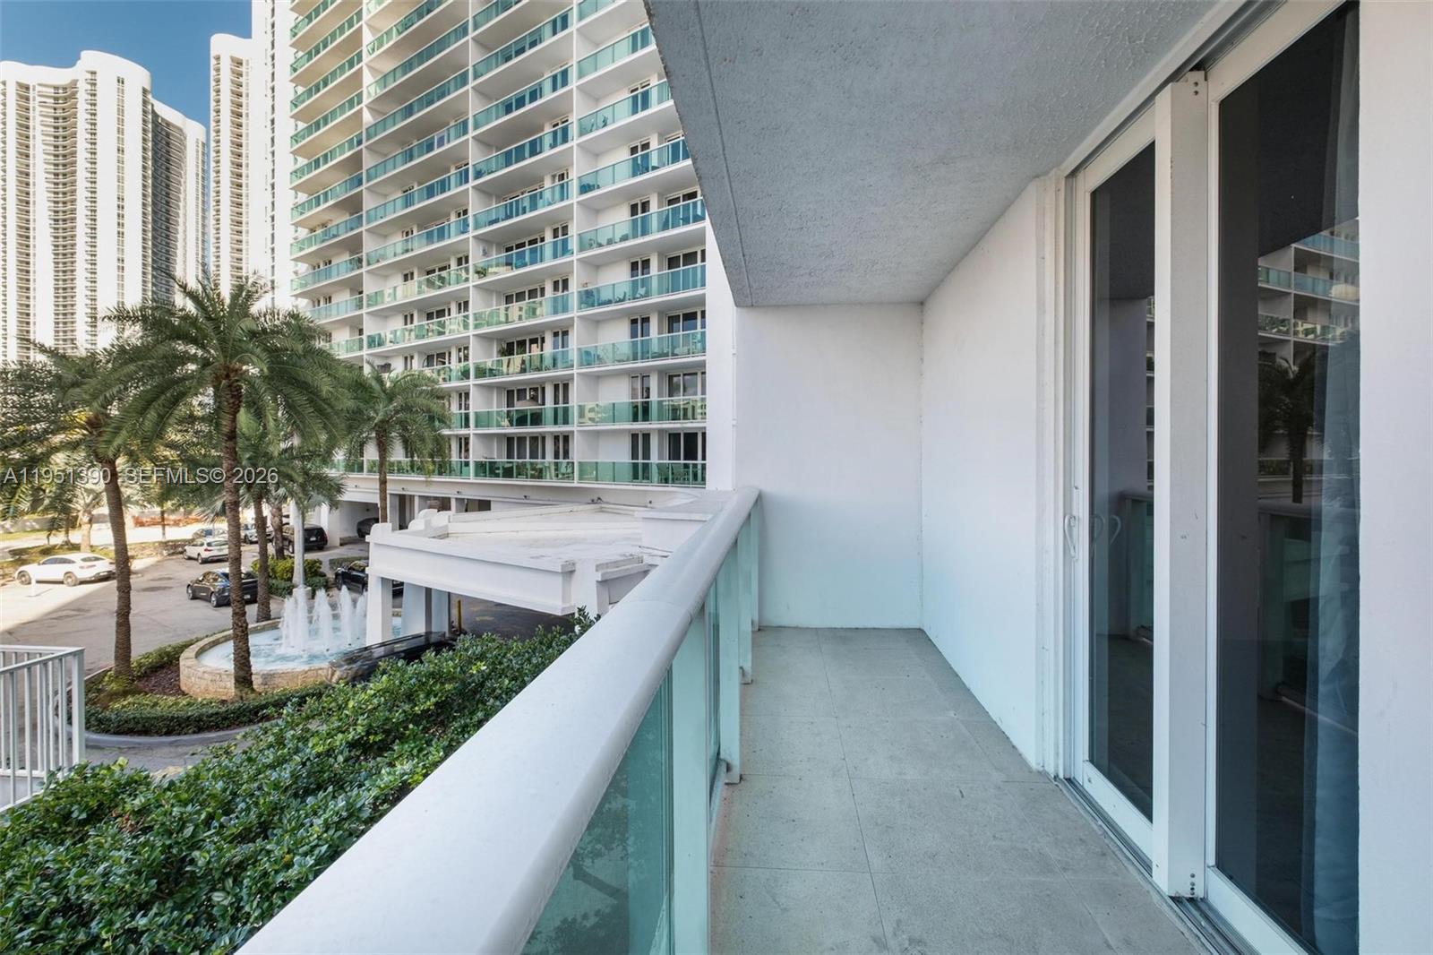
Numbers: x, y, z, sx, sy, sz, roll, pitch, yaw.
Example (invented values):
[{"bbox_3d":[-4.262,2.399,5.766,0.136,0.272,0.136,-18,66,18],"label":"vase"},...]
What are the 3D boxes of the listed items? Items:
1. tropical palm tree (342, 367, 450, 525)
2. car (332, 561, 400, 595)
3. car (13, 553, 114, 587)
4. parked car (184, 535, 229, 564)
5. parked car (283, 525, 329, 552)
[{"bbox_3d":[-17.600,-0.218,32.515,5.400,11.600,5.400,1,3,34],"label":"tropical palm tree"},{"bbox_3d":[-17.700,5.017,30.609,4.700,1.680,1.900,1,3,33],"label":"car"},{"bbox_3d":[-37.000,5.153,33.917,4.750,1.620,1.920,0,2,4],"label":"car"},{"bbox_3d":[-36.400,5.113,42.722,4.500,1.640,1.850,1,3,31],"label":"parked car"},{"bbox_3d":[-29.500,4.172,42.186,5.100,1.820,2.000,2,3,37],"label":"parked car"}]

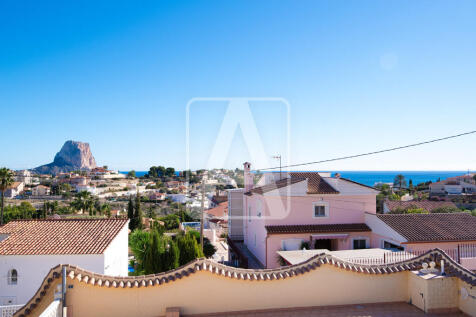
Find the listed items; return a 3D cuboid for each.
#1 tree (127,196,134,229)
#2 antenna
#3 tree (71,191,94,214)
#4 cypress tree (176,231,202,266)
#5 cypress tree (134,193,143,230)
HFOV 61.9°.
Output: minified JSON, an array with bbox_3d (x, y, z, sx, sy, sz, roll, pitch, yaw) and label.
[{"bbox_3d":[-14.098,7.475,52.000,1.100,5.100,1.100,0,-2,0],"label":"tree"},{"bbox_3d":[4.334,0.987,43.500,1.050,2.800,0.450,0,-2,0],"label":"antenna"},{"bbox_3d":[-29.414,8.323,75.000,4.500,4.600,4.500,0,-2,0],"label":"tree"},{"bbox_3d":[-3.180,6.426,26.000,1.700,3.600,1.700,0,-2,0],"label":"cypress tree"},{"bbox_3d":[-13.049,7.213,52.000,1.100,5.600,1.100,0,-2,0],"label":"cypress tree"}]

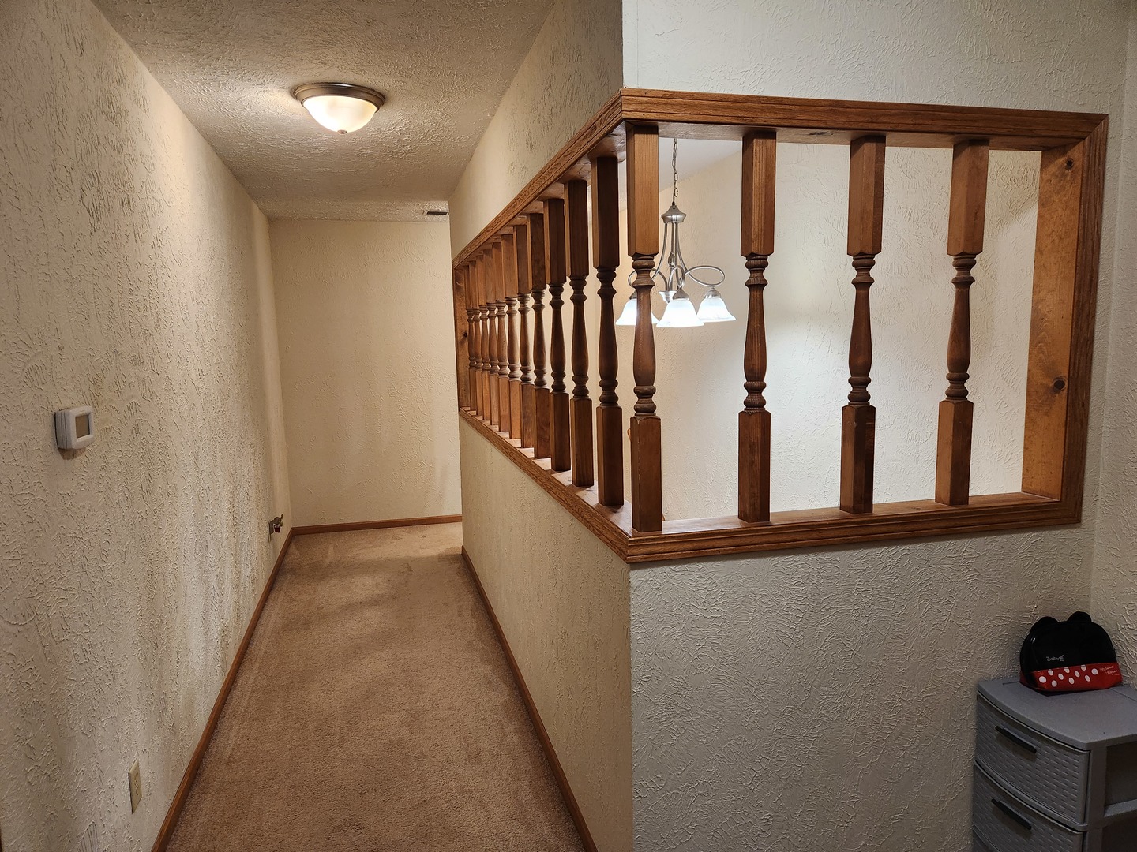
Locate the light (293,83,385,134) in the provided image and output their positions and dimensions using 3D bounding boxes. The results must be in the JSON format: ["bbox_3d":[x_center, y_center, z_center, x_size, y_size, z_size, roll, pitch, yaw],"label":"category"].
[{"bbox_3d":[-0.874,-1.197,2.912,0.334,0.135,0.334,-3,7,-14],"label":"light"}]

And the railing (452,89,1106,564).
[{"bbox_3d":[0.298,-0.420,3.512,1.274,1.046,3.558,-3,7,-14],"label":"railing"}]

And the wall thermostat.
[{"bbox_3d":[-1.143,0.003,1.754,0.035,0.086,0.136,-3,7,-14],"label":"wall thermostat"}]

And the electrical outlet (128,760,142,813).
[{"bbox_3d":[-1.185,0.987,2.065,0.008,0.115,0.071,-3,7,-14],"label":"electrical outlet"}]

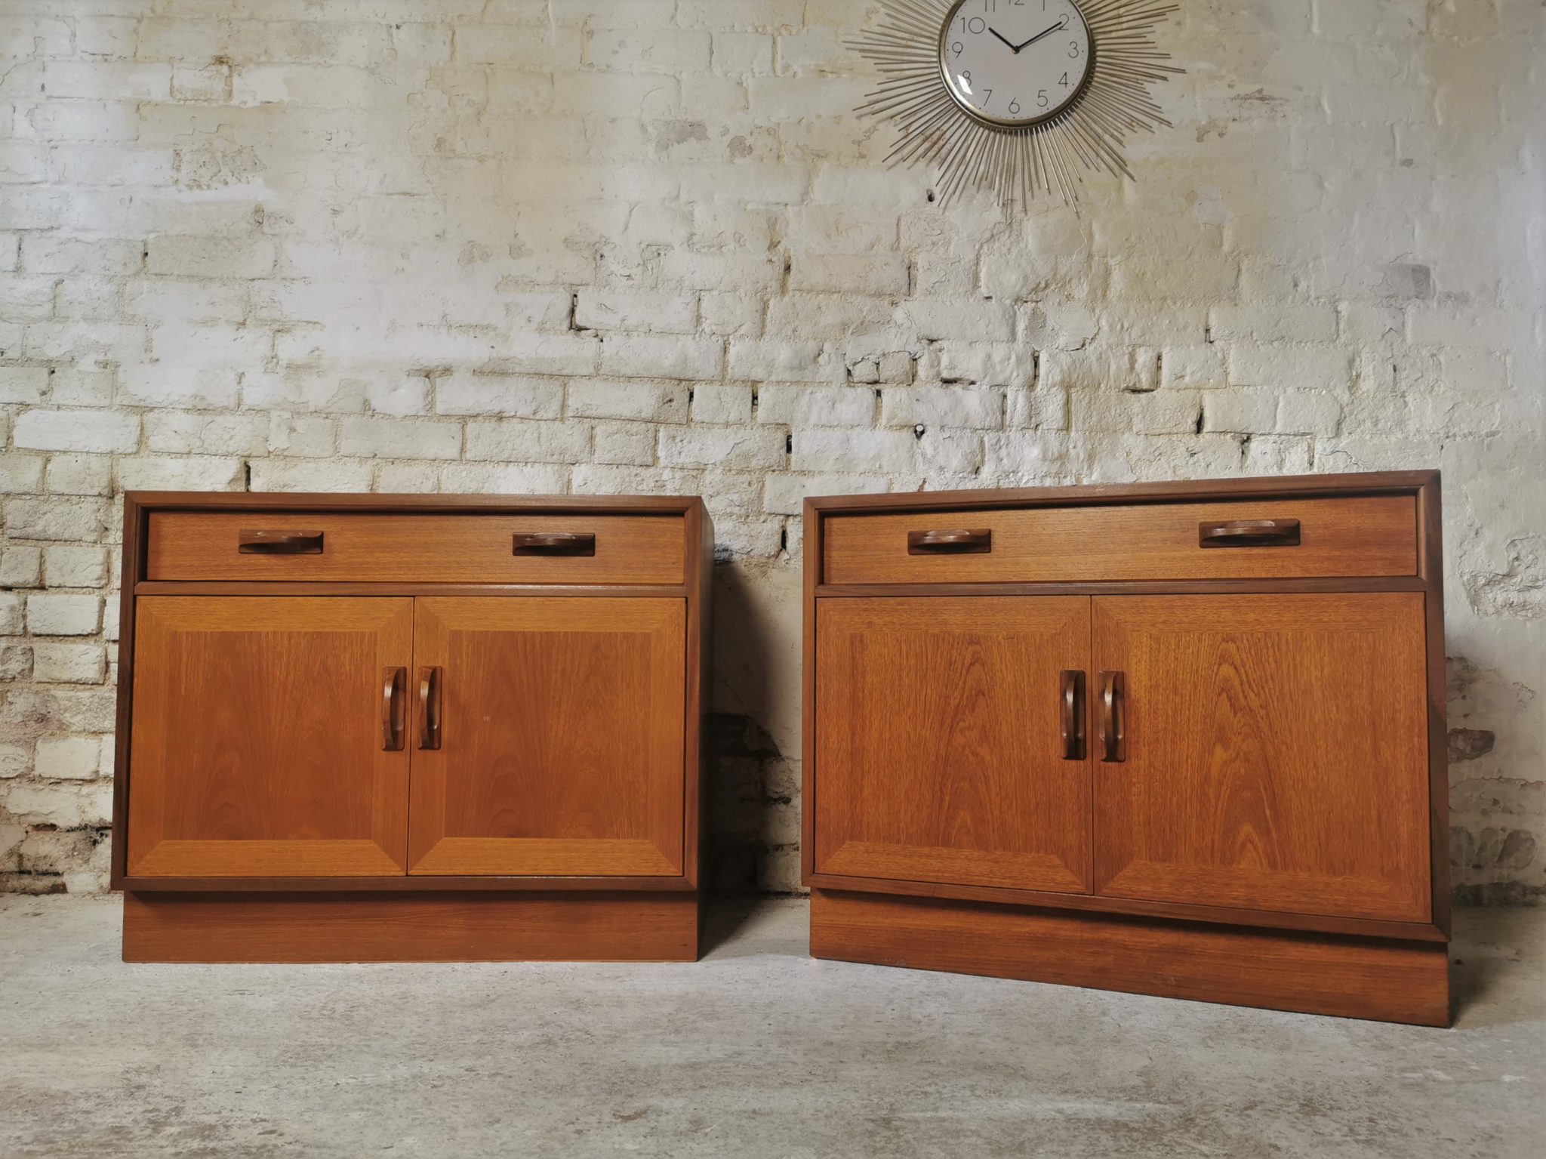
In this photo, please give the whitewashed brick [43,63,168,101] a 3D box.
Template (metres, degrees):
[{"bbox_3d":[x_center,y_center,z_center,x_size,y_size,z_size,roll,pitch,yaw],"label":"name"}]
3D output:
[{"bbox_3d":[-1.265,-0.943,2.343,0.242,0.070,0.105,1,-3,0],"label":"whitewashed brick"}]

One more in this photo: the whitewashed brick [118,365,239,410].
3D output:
[{"bbox_3d":[-1.076,-0.344,2.227,0.214,0.082,0.110,1,-4,-2],"label":"whitewashed brick"}]

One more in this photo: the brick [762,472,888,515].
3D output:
[{"bbox_3d":[0.097,-0.158,2.304,0.231,0.077,0.105,1,-3,0],"label":"brick"}]

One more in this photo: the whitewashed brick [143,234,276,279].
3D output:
[{"bbox_3d":[-1.025,-0.584,2.244,0.233,0.078,0.110,1,-4,-2],"label":"whitewashed brick"}]

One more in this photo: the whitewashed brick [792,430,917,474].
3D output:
[{"bbox_3d":[0.148,-0.231,2.267,0.232,0.081,0.110,1,-4,-2],"label":"whitewashed brick"}]

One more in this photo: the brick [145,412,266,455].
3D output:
[{"bbox_3d":[-1.062,-0.270,2.310,0.227,0.075,0.105,1,-3,0],"label":"brick"}]

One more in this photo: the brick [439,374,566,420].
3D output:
[{"bbox_3d":[-0.505,-0.336,2.277,0.232,0.079,0.100,0,-3,1],"label":"brick"}]

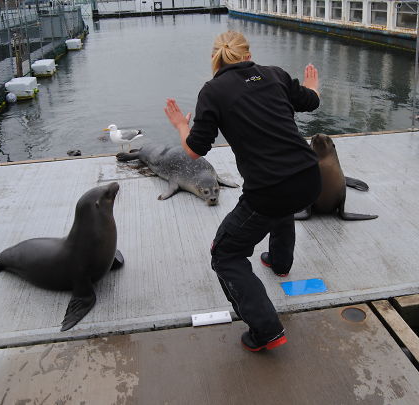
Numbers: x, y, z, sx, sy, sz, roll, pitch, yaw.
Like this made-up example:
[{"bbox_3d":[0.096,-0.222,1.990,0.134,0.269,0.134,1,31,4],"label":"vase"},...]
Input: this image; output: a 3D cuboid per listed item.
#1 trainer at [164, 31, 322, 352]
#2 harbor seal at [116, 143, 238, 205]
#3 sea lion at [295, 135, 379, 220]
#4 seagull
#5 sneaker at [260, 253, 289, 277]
[{"bbox_3d":[0.258,-0.111,2.515,0.769,1.506,0.820,-16,28,-29],"label":"trainer"},{"bbox_3d":[-0.403,-0.386,4.464,0.676,0.338,1.537,-20,30,-34],"label":"harbor seal"},{"bbox_3d":[0.980,-0.321,3.809,0.738,0.676,0.840,3,25,11],"label":"sea lion"},{"bbox_3d":[-0.937,-0.703,5.144,0.461,0.359,0.154,-9,26,-16],"label":"seagull"},{"bbox_3d":[0.409,0.376,2.996,0.102,0.118,0.261,-22,31,-37],"label":"sneaker"}]

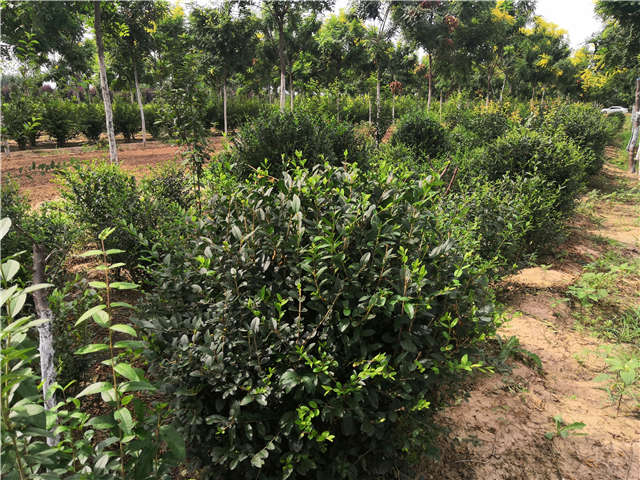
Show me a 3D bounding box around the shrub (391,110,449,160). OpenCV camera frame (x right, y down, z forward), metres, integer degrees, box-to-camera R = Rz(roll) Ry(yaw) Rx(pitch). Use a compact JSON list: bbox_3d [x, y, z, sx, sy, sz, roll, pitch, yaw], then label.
[{"bbox_3d":[2.140,-2.069,10.738,1.300,1.350,1.300,3,16,11],"label":"shrub"}]

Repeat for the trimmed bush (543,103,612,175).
[{"bbox_3d":[5.528,-2.148,10.716,1.500,1.510,1.500,8,17,26],"label":"trimmed bush"}]

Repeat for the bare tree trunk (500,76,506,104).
[{"bbox_3d":[9.227,-6.779,25.101,0.160,2.740,0.160,5,16,19],"label":"bare tree trunk"}]

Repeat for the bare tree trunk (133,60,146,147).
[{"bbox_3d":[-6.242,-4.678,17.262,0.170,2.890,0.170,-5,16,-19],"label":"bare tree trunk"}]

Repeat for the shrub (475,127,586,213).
[{"bbox_3d":[3.115,-1.050,7.388,1.600,1.170,1.600,6,17,22],"label":"shrub"}]

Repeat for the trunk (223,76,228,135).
[{"bbox_3d":[-4.470,-6.329,23.613,0.140,2.670,0.140,-3,16,-10],"label":"trunk"}]

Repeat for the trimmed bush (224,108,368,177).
[{"bbox_3d":[-0.337,-1.120,7.161,1.950,1.430,1.950,-1,16,-3],"label":"trimmed bush"}]

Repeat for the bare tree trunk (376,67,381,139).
[{"bbox_3d":[2.095,-4.769,17.876,0.120,2.730,0.120,2,16,6],"label":"bare tree trunk"}]

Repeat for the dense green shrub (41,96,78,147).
[{"bbox_3d":[-9.345,-4.235,17.908,1.350,1.690,1.350,-8,17,-26],"label":"dense green shrub"}]

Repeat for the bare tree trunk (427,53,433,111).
[{"bbox_3d":[4.116,-5.302,18.766,0.140,3.280,0.140,3,16,11],"label":"bare tree trunk"}]

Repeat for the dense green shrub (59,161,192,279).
[{"bbox_3d":[-1.913,-0.256,4.910,1.250,0.970,1.250,-6,17,-21],"label":"dense green shrub"}]

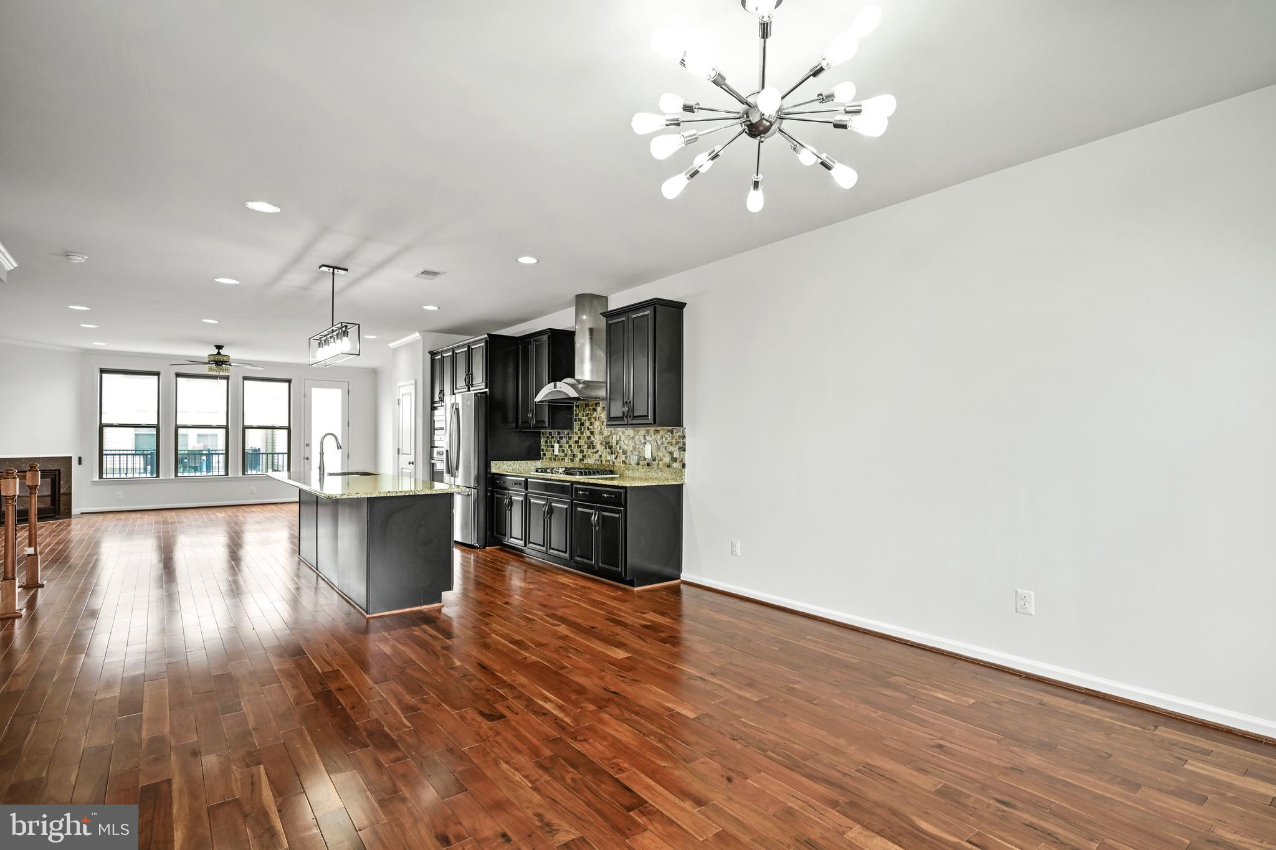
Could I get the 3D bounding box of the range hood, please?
[{"bbox_3d":[-0.582,-0.770,6.122,0.540,1.120,0.910,1,-2,-39],"label":"range hood"}]

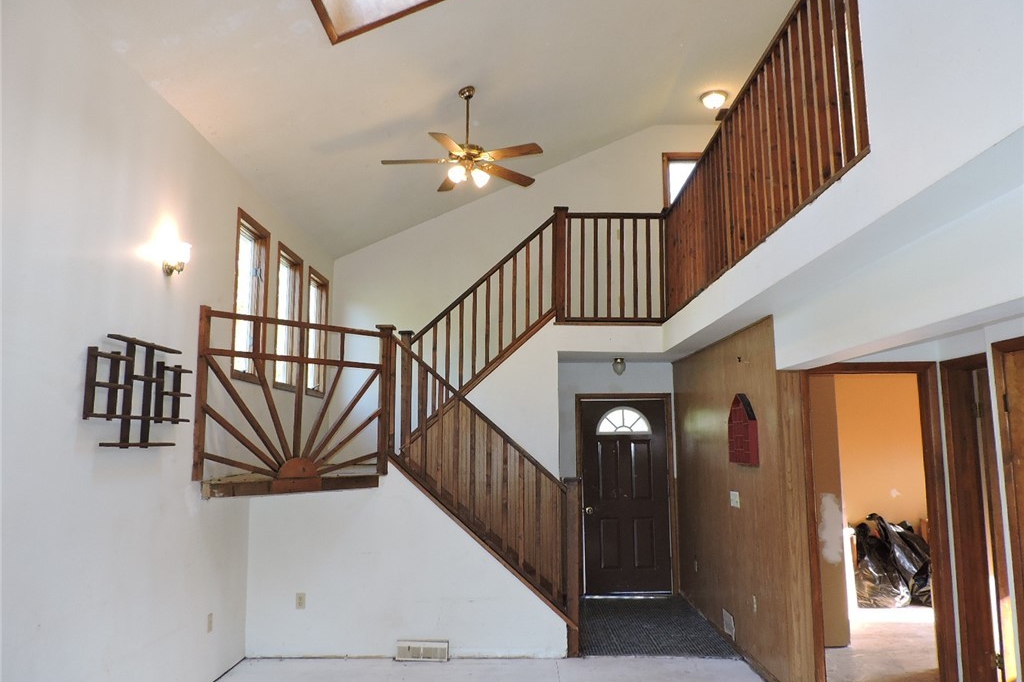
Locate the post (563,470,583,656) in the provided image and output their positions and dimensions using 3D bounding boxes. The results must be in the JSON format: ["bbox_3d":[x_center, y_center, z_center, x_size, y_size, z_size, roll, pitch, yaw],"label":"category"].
[{"bbox_3d":[0.468,1.727,5.456,0.135,1.326,0.135,0,-8,1],"label":"post"}]

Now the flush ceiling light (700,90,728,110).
[{"bbox_3d":[2.124,-2.503,7.438,0.280,0.130,0.280,0,-8,1],"label":"flush ceiling light"}]

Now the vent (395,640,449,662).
[{"bbox_3d":[-0.669,2.312,5.307,0.390,0.136,0.070,0,-8,1],"label":"vent"}]

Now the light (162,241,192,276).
[{"bbox_3d":[-1.965,-0.477,4.196,0.160,0.205,0.135,0,-8,1],"label":"light"}]

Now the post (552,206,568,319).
[{"bbox_3d":[0.473,-0.723,6.799,0.135,1.110,0.135,0,-8,1],"label":"post"}]

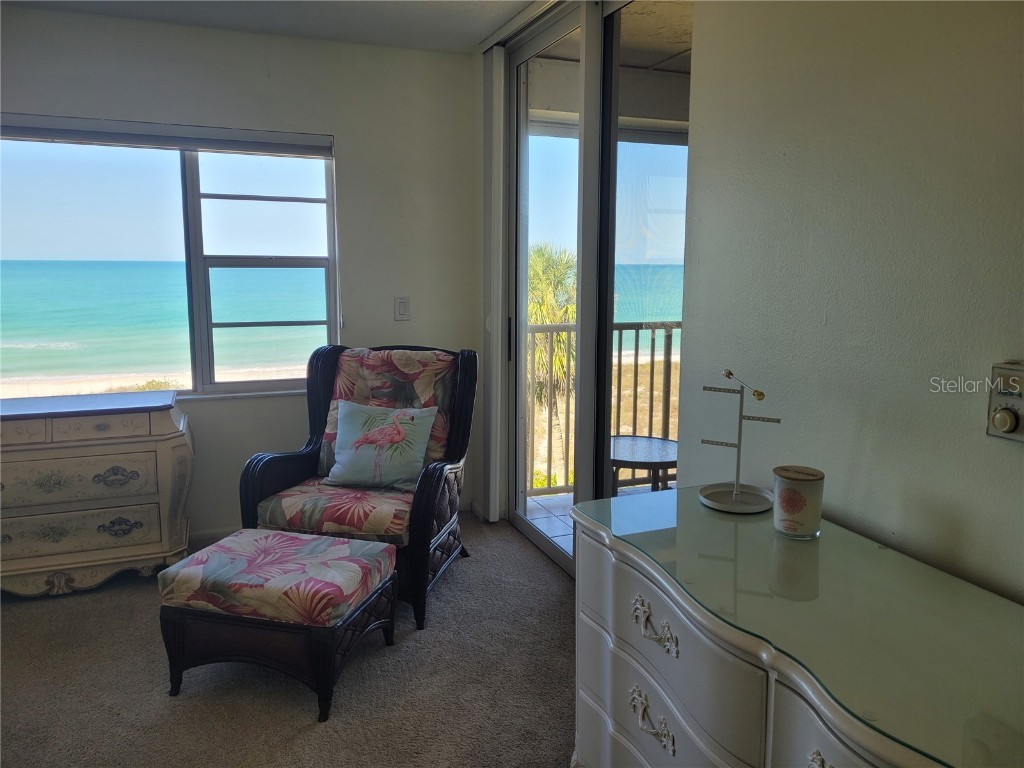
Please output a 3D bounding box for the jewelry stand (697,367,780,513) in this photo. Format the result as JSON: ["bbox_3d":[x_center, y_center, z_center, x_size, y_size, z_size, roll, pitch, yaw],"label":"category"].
[{"bbox_3d":[0.552,0.125,1.858,0.190,0.317,0.180,6,10,32],"label":"jewelry stand"}]

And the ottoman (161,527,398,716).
[{"bbox_3d":[-0.765,0.777,2.612,0.600,0.405,0.485,3,9,15],"label":"ottoman"}]

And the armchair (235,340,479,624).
[{"bbox_3d":[-0.593,0.369,3.286,0.790,1.010,0.840,2,9,11],"label":"armchair"}]

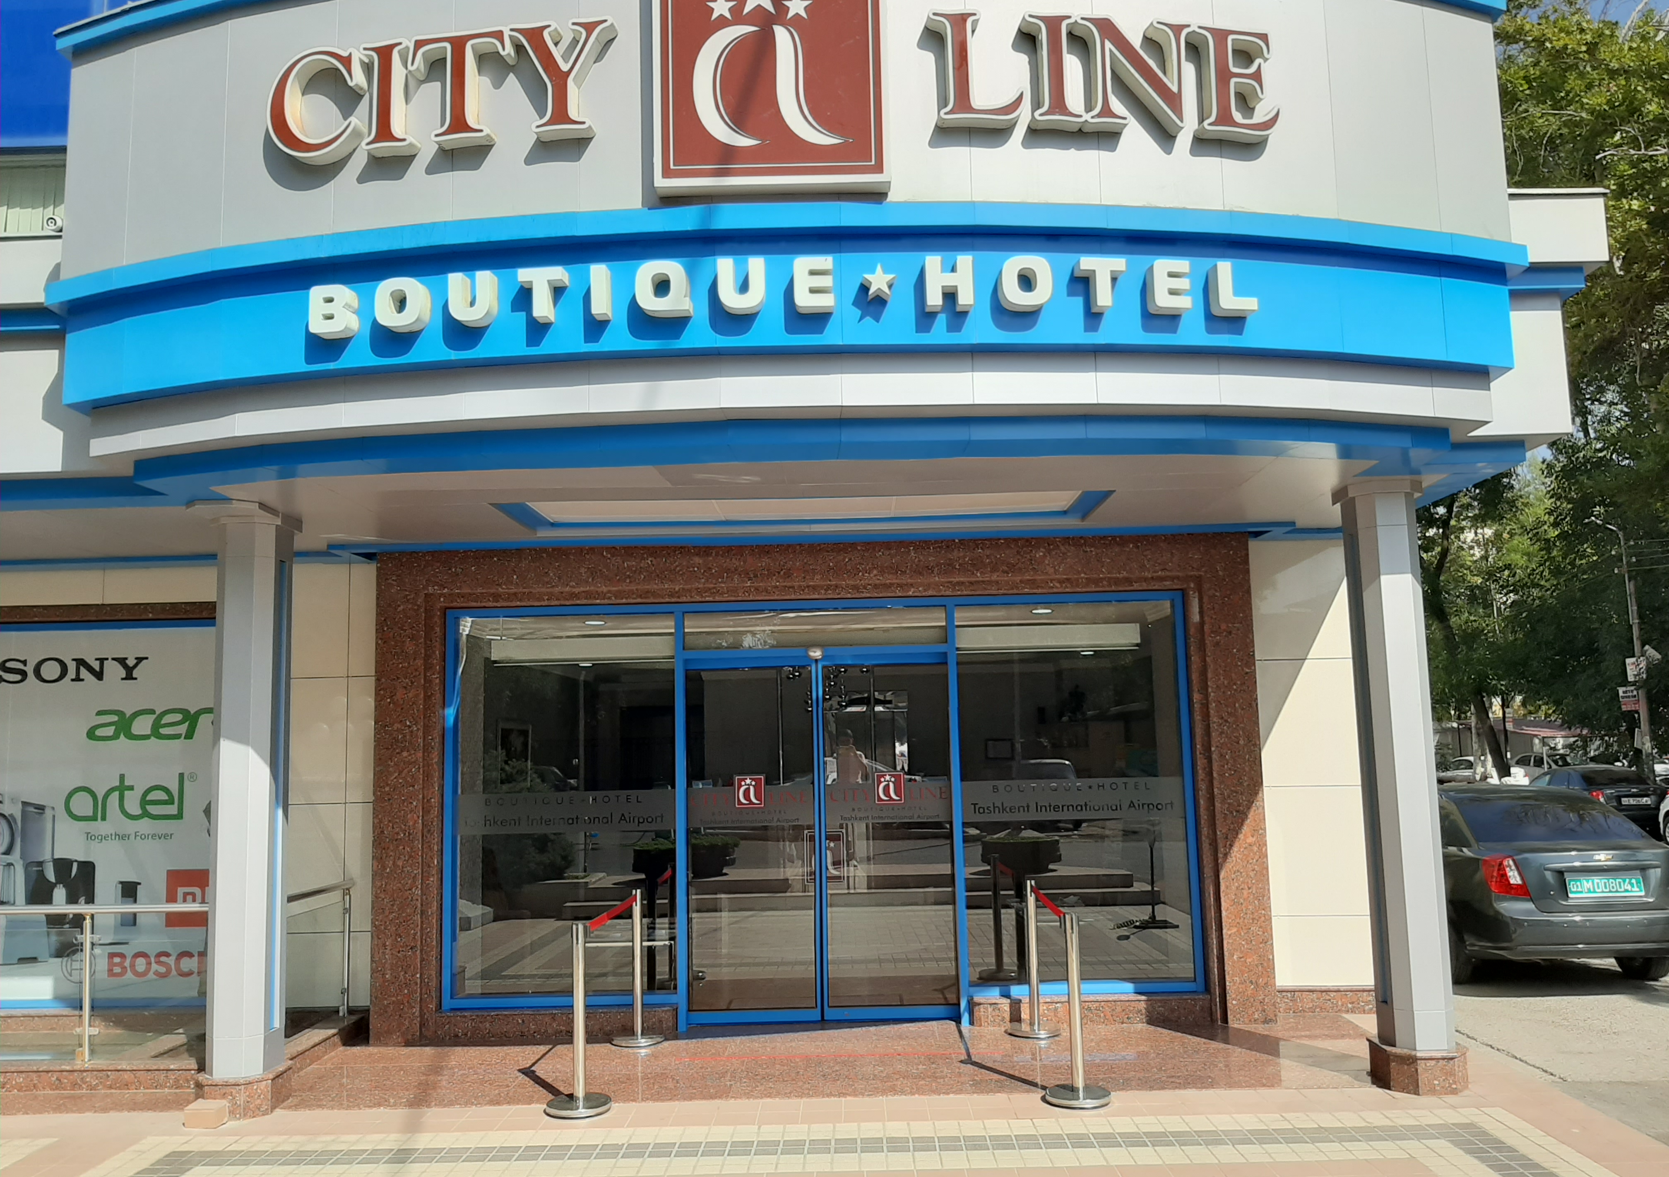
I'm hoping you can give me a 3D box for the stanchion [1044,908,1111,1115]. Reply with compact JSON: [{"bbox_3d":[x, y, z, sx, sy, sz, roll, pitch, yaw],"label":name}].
[{"bbox_3d":[1.201,2.090,6.295,0.330,0.910,0.330,-2,-6,1],"label":"stanchion"}]

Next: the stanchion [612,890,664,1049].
[{"bbox_3d":[-1.223,2.344,7.789,0.330,0.910,0.330,-2,-6,1],"label":"stanchion"}]

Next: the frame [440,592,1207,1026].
[{"bbox_3d":[-0.100,1.442,8.162,4.840,2.720,0.170,-2,-6,1],"label":"frame"}]

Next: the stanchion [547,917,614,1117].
[{"bbox_3d":[-1.300,2.175,6.375,0.330,0.910,0.330,-2,-6,1],"label":"stanchion"}]

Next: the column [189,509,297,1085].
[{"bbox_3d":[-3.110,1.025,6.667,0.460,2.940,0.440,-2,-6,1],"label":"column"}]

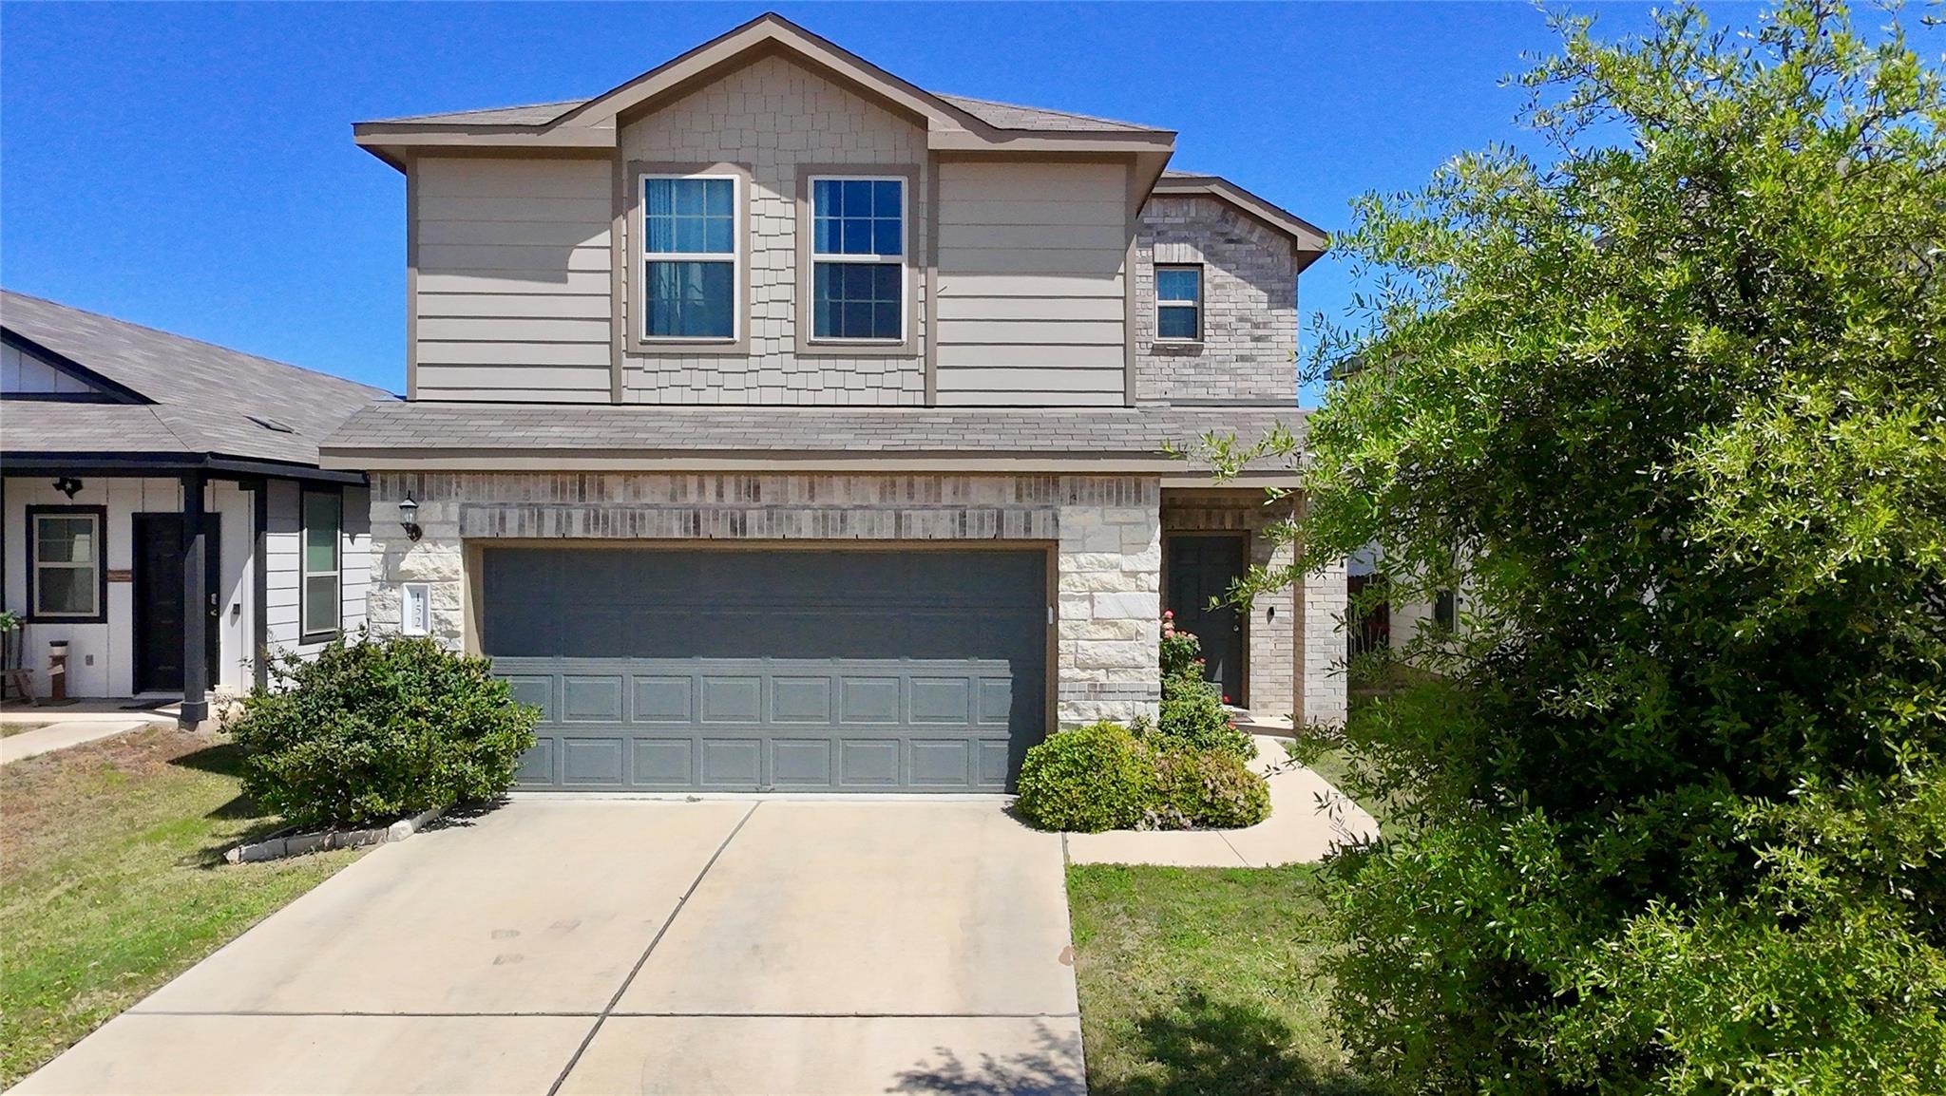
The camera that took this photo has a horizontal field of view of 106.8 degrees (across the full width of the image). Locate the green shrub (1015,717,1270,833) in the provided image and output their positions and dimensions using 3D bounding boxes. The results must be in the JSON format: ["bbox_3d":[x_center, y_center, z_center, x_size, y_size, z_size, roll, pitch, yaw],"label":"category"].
[{"bbox_3d":[1.380,1.790,5.920,2.050,0.820,0.950,0,0,0],"label":"green shrub"}]

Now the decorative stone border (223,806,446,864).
[{"bbox_3d":[-4.880,2.240,5.650,1.200,0.220,0.800,0,0,0],"label":"decorative stone border"}]

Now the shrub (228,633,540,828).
[{"bbox_3d":[-4.600,1.450,5.700,2.250,1.540,1.500,0,0,0],"label":"shrub"}]

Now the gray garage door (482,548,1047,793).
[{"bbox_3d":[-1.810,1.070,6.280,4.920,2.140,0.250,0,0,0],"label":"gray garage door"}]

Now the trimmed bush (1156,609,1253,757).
[{"bbox_3d":[2.120,1.340,6.750,0.950,1.400,0.900,0,0,0],"label":"trimmed bush"}]

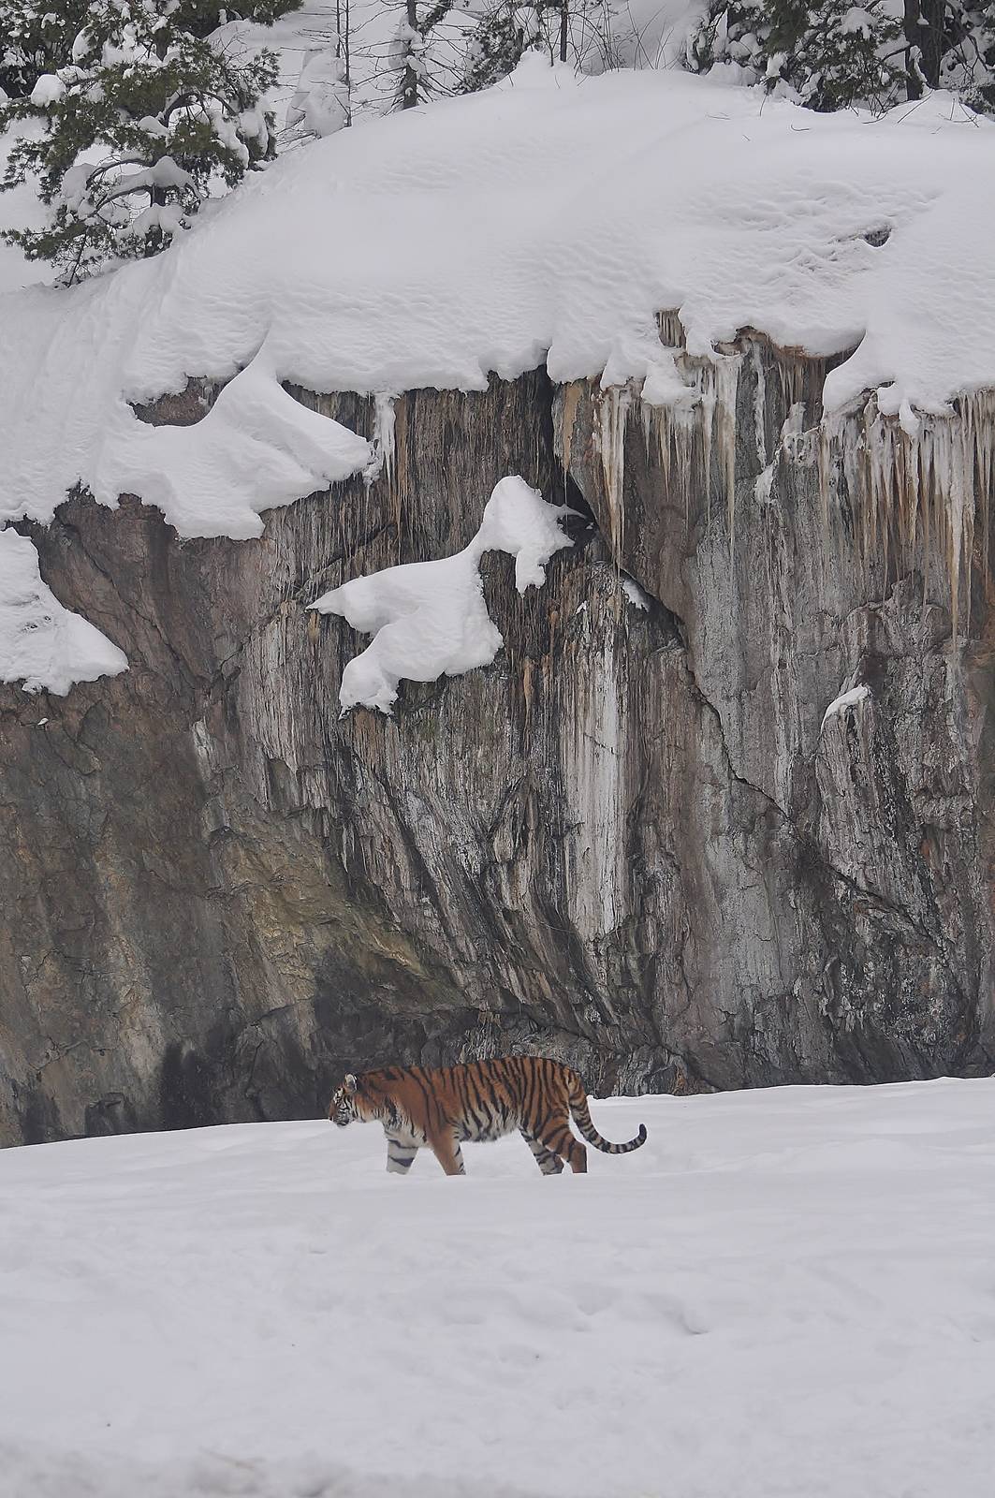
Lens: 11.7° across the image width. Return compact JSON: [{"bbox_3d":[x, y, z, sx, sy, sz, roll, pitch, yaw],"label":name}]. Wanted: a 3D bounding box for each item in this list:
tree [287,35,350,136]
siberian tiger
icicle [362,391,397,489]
[{"bbox_3d":[-1.644,-6.057,44.500,0.600,0.920,0.600,0,-2,0],"label":"tree"},{"bbox_3d":[-0.069,2.584,33.500,2.200,0.930,0.480,0,-1,0],"label":"siberian tiger"},{"bbox_3d":[-0.919,-2.415,38.000,0.270,0.760,0.200,0,-2,0],"label":"icicle"}]

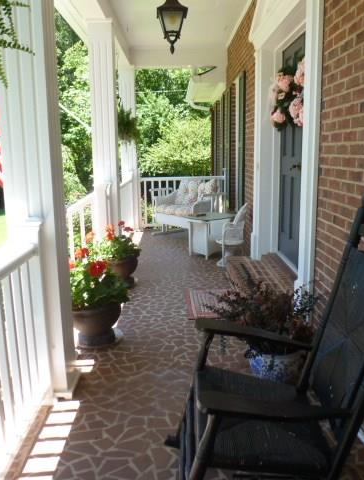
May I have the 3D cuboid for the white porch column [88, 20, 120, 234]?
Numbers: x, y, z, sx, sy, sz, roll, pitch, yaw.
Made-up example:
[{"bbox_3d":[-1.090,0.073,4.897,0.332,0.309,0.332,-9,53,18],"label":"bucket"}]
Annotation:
[{"bbox_3d":[-0.878,-1.035,5.219,0.290,2.815,0.290,-1,11,-1],"label":"white porch column"}]

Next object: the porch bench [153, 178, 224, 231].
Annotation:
[{"bbox_3d":[0.098,-0.528,7.369,0.760,0.950,1.140,-10,14,-37],"label":"porch bench"}]

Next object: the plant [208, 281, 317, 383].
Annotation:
[{"bbox_3d":[0.462,0.558,2.695,0.560,0.610,0.500,-1,11,-1],"label":"plant"}]

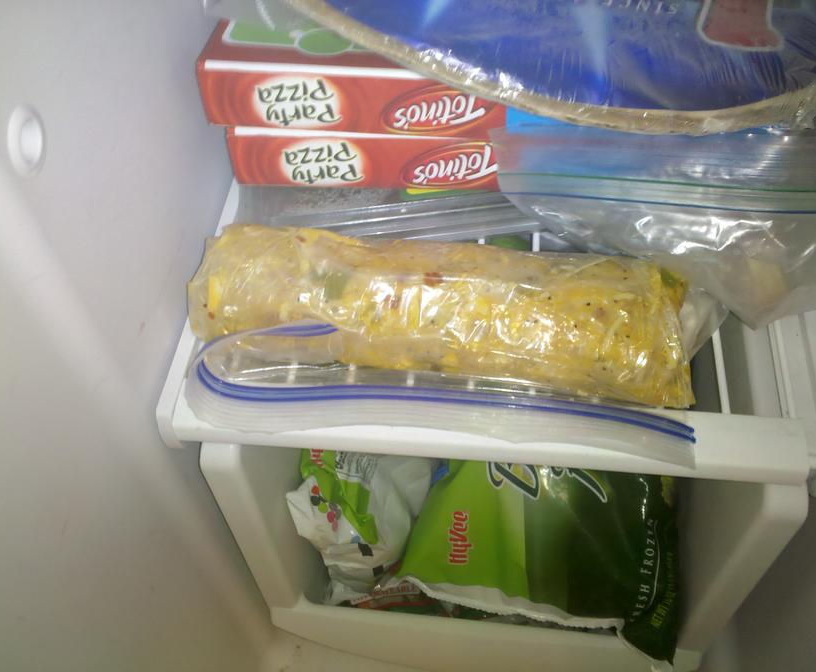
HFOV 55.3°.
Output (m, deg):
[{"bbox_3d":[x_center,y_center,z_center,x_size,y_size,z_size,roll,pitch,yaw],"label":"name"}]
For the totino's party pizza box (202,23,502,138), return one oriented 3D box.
[{"bbox_3d":[0.025,-0.216,0.497,0.247,0.037,0.247,3,48,5],"label":"totino's party pizza box"}]

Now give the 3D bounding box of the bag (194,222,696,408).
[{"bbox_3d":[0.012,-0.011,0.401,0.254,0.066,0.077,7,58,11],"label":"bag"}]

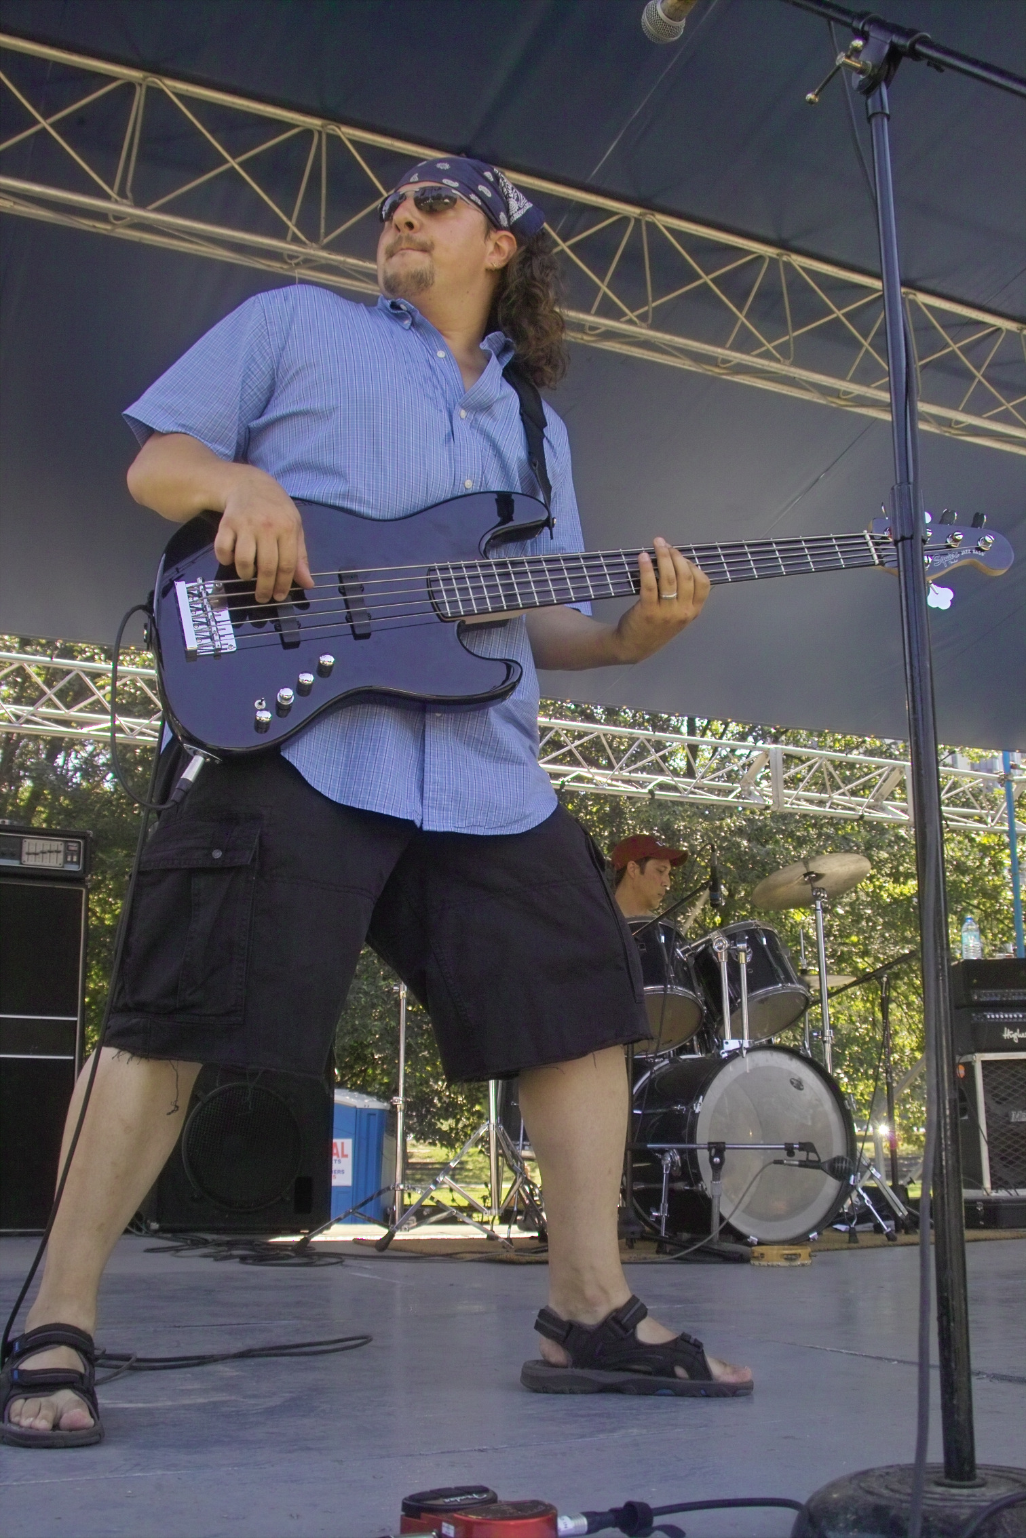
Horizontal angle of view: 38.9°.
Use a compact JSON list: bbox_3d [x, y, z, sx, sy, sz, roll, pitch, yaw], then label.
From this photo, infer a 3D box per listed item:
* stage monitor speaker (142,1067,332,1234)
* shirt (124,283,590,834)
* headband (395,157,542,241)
[{"bbox_3d":[-0.900,1.148,4.640,0.570,0.600,0.440,5,-14,-21],"label":"stage monitor speaker"},{"bbox_3d":[-0.165,-0.282,1.937,0.660,0.800,0.360,12,-20,-25],"label":"shirt"},{"bbox_3d":[-0.063,-0.827,2.138,0.180,0.145,0.245,-12,-18,41],"label":"headband"}]

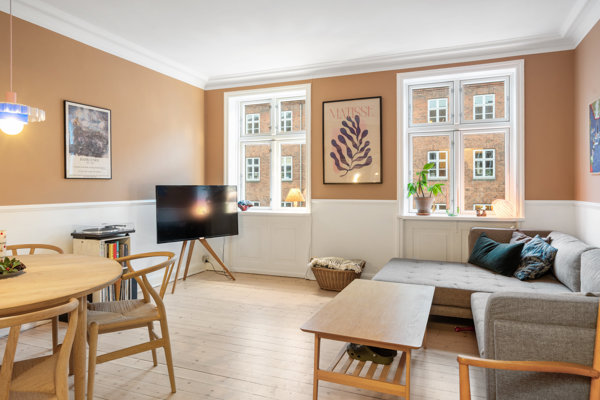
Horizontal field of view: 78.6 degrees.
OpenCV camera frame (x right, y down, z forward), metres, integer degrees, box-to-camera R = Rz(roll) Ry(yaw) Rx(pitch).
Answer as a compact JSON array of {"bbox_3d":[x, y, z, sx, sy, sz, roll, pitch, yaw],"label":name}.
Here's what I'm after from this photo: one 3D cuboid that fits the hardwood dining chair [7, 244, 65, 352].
[{"bbox_3d":[-1.886,0.706,2.451,0.550,0.760,0.520,-1,2,-26],"label":"hardwood dining chair"}]

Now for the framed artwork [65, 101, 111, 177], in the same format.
[{"bbox_3d":[-1.984,-0.542,3.459,0.030,0.700,0.510,1,2,21],"label":"framed artwork"}]

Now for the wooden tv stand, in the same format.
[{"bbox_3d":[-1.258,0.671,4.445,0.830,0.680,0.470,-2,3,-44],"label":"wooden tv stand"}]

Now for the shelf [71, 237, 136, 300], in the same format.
[{"bbox_3d":[-1.814,0.699,3.446,0.350,0.700,0.390,1,2,21],"label":"shelf"}]

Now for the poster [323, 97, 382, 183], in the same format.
[{"bbox_3d":[0.615,-0.692,4.349,0.720,1.015,0.030,1,2,21],"label":"poster"}]

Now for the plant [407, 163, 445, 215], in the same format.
[{"bbox_3d":[1.476,-0.129,4.296,0.420,0.600,0.380,1,2,21],"label":"plant"}]

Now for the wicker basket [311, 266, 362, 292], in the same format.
[{"bbox_3d":[0.436,0.875,4.226,0.590,0.280,0.400,1,2,21],"label":"wicker basket"}]

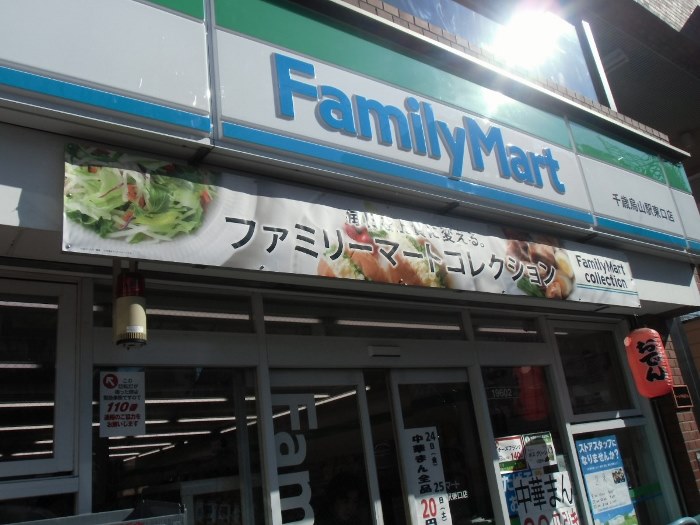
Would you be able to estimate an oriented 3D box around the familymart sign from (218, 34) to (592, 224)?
[{"bbox_3d":[0.641,-0.770,4.129,3.291,0.690,0.140,7,-23,-36],"label":"familymart sign"}]

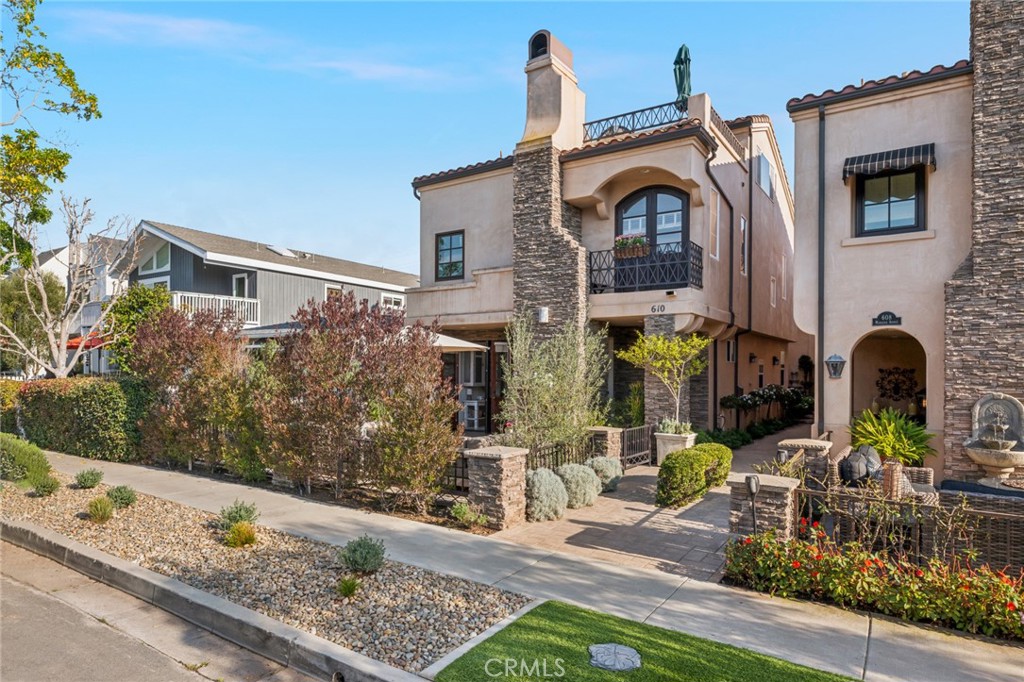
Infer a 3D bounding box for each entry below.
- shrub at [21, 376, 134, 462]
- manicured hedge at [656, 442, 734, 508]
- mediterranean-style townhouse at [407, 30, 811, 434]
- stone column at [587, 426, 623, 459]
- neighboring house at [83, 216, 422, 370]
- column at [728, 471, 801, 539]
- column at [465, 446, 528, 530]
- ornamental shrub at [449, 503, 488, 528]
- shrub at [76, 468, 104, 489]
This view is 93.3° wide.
[{"bbox_3d":[-11.310,2.030,12.881,4.800,1.800,0.900,-1,-2,26],"label":"shrub"},{"bbox_3d":[3.130,2.207,8.363,0.750,0.730,1.700,-2,-3,43],"label":"manicured hedge"},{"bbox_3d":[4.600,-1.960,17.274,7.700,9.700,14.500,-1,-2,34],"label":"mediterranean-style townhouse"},{"bbox_3d":[1.928,2.407,10.316,0.640,1.020,0.640,-1,-2,36],"label":"stone column"},{"bbox_3d":[-8.900,-0.470,21.126,7.800,7.000,12.500,-1,-2,34],"label":"neighboring house"},{"bbox_3d":[2.968,2.152,5.685,0.640,1.020,0.640,-1,-2,36],"label":"column"},{"bbox_3d":[-0.204,2.091,6.950,0.640,1.020,0.640,-1,-2,36],"label":"column"},{"bbox_3d":[-0.587,2.357,6.677,0.480,0.310,0.440,-1,-2,33],"label":"ornamental shrub"},{"bbox_3d":[-7.581,2.404,8.680,0.420,0.360,0.420,-1,-2,33],"label":"shrub"}]

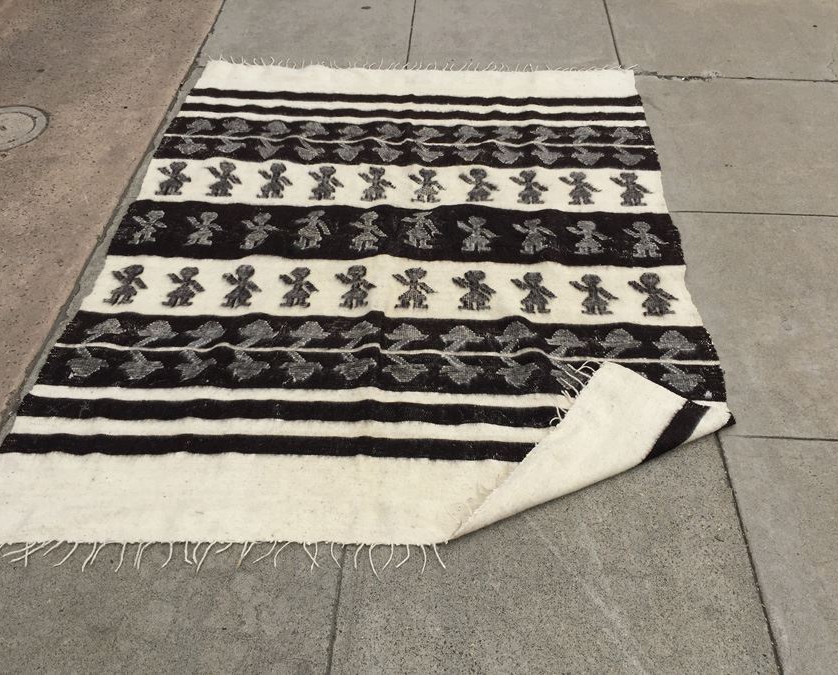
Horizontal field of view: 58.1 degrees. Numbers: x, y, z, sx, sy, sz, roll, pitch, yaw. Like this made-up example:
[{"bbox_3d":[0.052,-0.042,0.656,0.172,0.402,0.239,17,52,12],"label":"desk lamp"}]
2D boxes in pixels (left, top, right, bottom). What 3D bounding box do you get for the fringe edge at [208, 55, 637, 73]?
[{"bbox_3d":[0.003,-1.141,3.139,1.800,0.016,0.105,2,47,2],"label":"fringe edge"}]

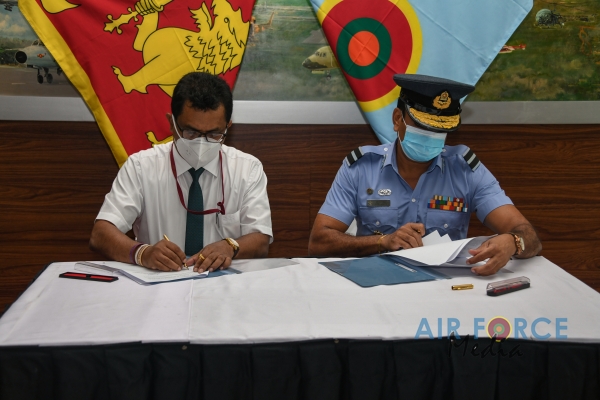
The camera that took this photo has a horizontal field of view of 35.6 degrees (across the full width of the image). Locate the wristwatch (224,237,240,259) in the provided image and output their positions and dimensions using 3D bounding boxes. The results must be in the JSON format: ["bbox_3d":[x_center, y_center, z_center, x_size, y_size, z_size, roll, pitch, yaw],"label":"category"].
[{"bbox_3d":[-0.196,0.138,2.700,0.062,0.052,0.038,40,19,0],"label":"wristwatch"}]

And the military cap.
[{"bbox_3d":[0.401,-0.292,2.800,0.250,0.135,0.275,6,22,-16],"label":"military cap"}]

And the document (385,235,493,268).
[{"bbox_3d":[0.401,0.153,2.700,0.230,0.070,0.280,-3,9,-21],"label":"document"}]

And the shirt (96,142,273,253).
[{"bbox_3d":[-0.350,0.051,2.900,0.520,0.470,0.320,0,9,0],"label":"shirt"}]

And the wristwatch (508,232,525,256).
[{"bbox_3d":[0.629,0.131,2.710,0.052,0.062,0.038,-16,0,18],"label":"wristwatch"}]

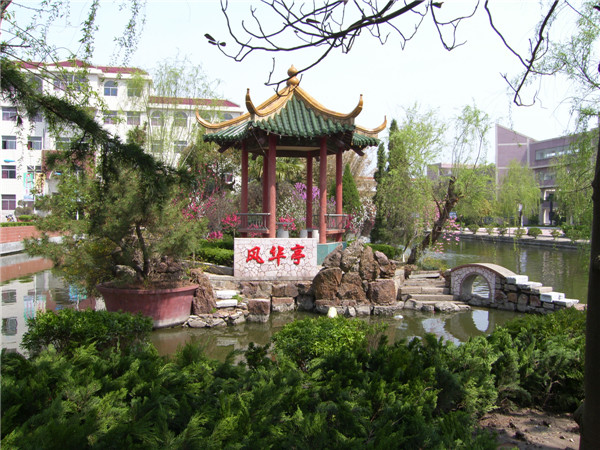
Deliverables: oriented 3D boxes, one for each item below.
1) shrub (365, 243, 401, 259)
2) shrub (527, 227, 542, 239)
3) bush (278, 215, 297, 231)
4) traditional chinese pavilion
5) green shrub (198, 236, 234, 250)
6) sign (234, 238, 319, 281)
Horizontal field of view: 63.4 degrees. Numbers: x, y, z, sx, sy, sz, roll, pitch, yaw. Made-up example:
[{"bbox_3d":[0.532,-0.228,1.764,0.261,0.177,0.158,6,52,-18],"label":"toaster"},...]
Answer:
[{"bbox_3d":[2.942,0.916,17.100,1.200,0.500,0.750,0,1,-15],"label":"shrub"},{"bbox_3d":[23.001,0.803,47.500,1.420,1.100,1.400,0,1,0],"label":"shrub"},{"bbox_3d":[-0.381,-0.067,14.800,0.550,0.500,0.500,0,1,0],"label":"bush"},{"bbox_3d":[-0.243,-2.556,17.452,6.790,6.410,6.040,0,1,-8],"label":"traditional chinese pavilion"},{"bbox_3d":[-2.716,0.627,15.600,1.400,0.500,0.750,1,1,20],"label":"green shrub"},{"bbox_3d":[-0.640,0.870,12.789,2.170,1.020,0.280,0,1,-7],"label":"sign"}]

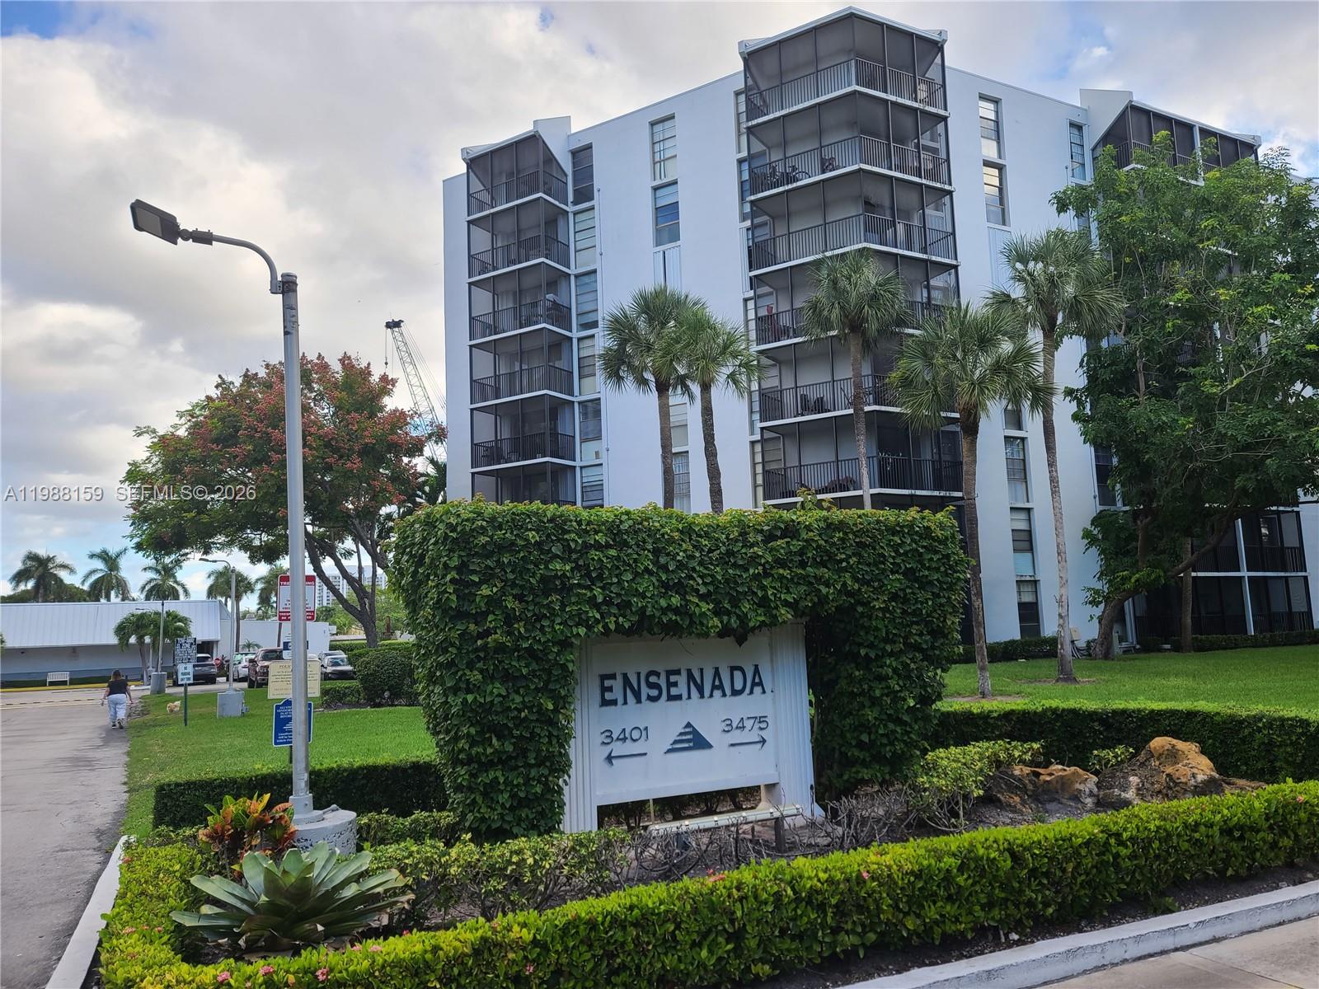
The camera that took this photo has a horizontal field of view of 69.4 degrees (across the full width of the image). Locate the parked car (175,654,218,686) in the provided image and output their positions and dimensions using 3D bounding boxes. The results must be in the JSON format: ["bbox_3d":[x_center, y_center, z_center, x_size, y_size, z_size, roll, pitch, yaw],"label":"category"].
[{"bbox_3d":[-26.531,9.943,54.602,1.870,1.670,4.600,1,-8,-21],"label":"parked car"}]

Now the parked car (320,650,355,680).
[{"bbox_3d":[-19.280,10.241,57.595,1.830,1.550,4.600,1,-8,-25],"label":"parked car"}]

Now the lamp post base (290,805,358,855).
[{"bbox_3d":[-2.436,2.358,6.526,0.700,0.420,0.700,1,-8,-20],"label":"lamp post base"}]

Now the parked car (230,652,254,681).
[{"bbox_3d":[-24.442,9.990,56.098,1.850,1.600,4.600,1,-8,-27],"label":"parked car"}]

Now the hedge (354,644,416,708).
[{"bbox_3d":[-7.921,5.313,28.000,1.800,1.612,1.800,-2,-7,0],"label":"hedge"}]

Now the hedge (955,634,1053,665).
[{"bbox_3d":[11.392,5.451,32.816,5.206,0.850,0.800,2,-8,-27],"label":"hedge"}]

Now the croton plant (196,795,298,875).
[{"bbox_3d":[-2.852,2.376,6.600,0.660,0.559,0.620,-2,-7,0],"label":"croton plant"}]

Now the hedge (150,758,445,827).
[{"bbox_3d":[-3.173,2.737,8.839,2.616,0.410,0.560,1,-8,-22],"label":"hedge"}]

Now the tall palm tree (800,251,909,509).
[{"bbox_3d":[6.006,-1.057,27.804,3.150,12.674,3.150,-4,-8,12],"label":"tall palm tree"}]

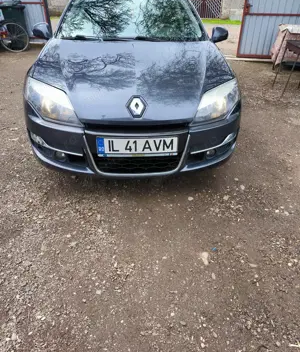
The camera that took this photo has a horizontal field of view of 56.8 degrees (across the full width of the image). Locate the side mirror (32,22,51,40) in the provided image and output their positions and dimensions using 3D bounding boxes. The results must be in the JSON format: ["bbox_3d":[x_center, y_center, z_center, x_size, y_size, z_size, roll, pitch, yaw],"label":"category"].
[{"bbox_3d":[-1.113,-1.484,2.873,0.185,0.160,0.150,-1,31,-4],"label":"side mirror"}]

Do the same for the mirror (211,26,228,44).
[{"bbox_3d":[0.747,-1.528,2.998,0.185,0.160,0.150,-1,31,-4],"label":"mirror"}]

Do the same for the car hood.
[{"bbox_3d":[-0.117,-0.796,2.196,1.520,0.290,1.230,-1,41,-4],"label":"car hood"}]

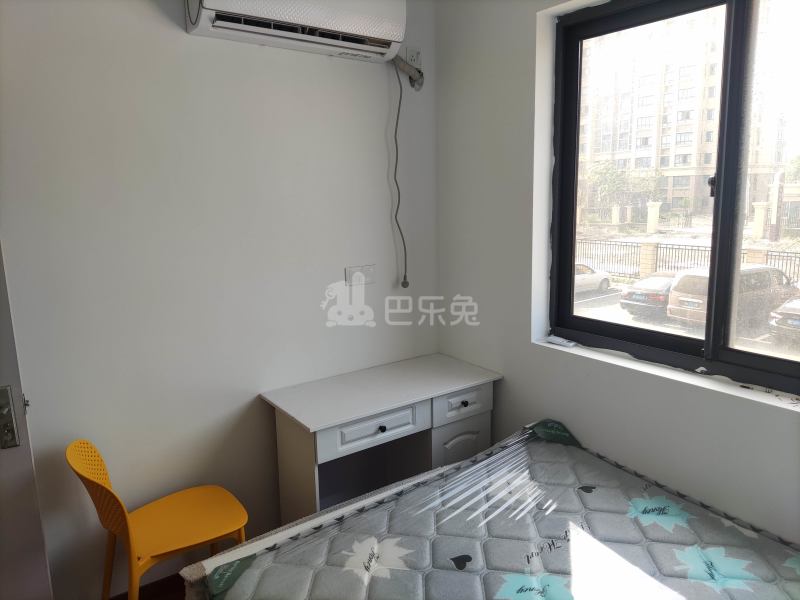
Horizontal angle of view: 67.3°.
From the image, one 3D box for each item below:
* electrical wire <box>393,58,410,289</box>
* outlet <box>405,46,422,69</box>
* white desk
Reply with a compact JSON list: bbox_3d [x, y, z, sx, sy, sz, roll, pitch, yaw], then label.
[{"bbox_3d":[0.004,-0.583,2.915,0.071,1.073,0.050,-9,13,-34],"label":"electrical wire"},{"bbox_3d":[0.070,-1.144,2.842,0.088,0.088,0.012,-9,13,-35],"label":"outlet"},{"bbox_3d":[-0.053,0.753,2.759,1.000,0.755,0.510,-9,13,-35],"label":"white desk"}]

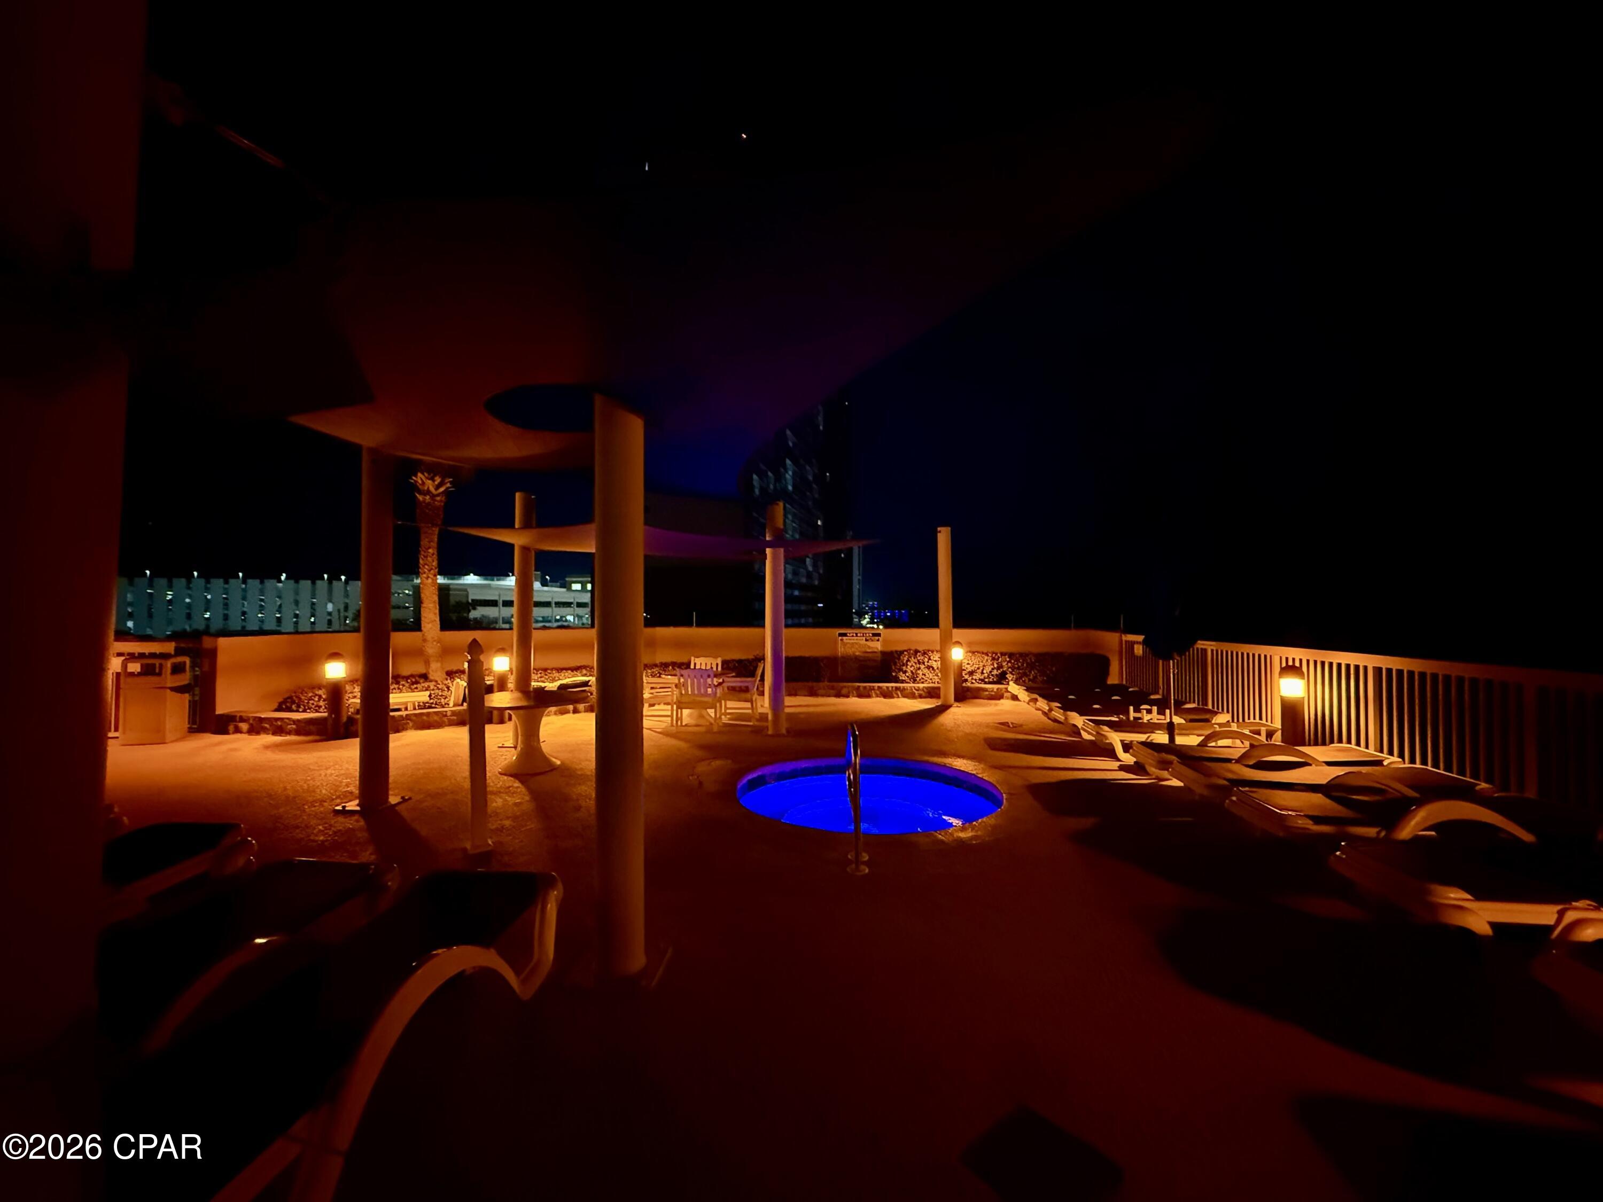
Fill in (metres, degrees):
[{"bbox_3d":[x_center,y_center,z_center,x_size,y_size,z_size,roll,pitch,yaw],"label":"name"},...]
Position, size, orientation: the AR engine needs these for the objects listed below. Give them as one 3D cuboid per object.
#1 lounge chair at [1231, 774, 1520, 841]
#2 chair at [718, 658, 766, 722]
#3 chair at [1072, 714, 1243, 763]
[{"bbox_3d":[3.948,1.457,4.131,1.930,0.520,0.700,0,-1,8],"label":"lounge chair"},{"bbox_3d":[-0.872,1.314,9.534,0.640,0.890,0.600,0,-1,5],"label":"chair"},{"bbox_3d":[4.125,1.481,7.029,1.880,0.470,0.720,0,-1,2],"label":"chair"}]

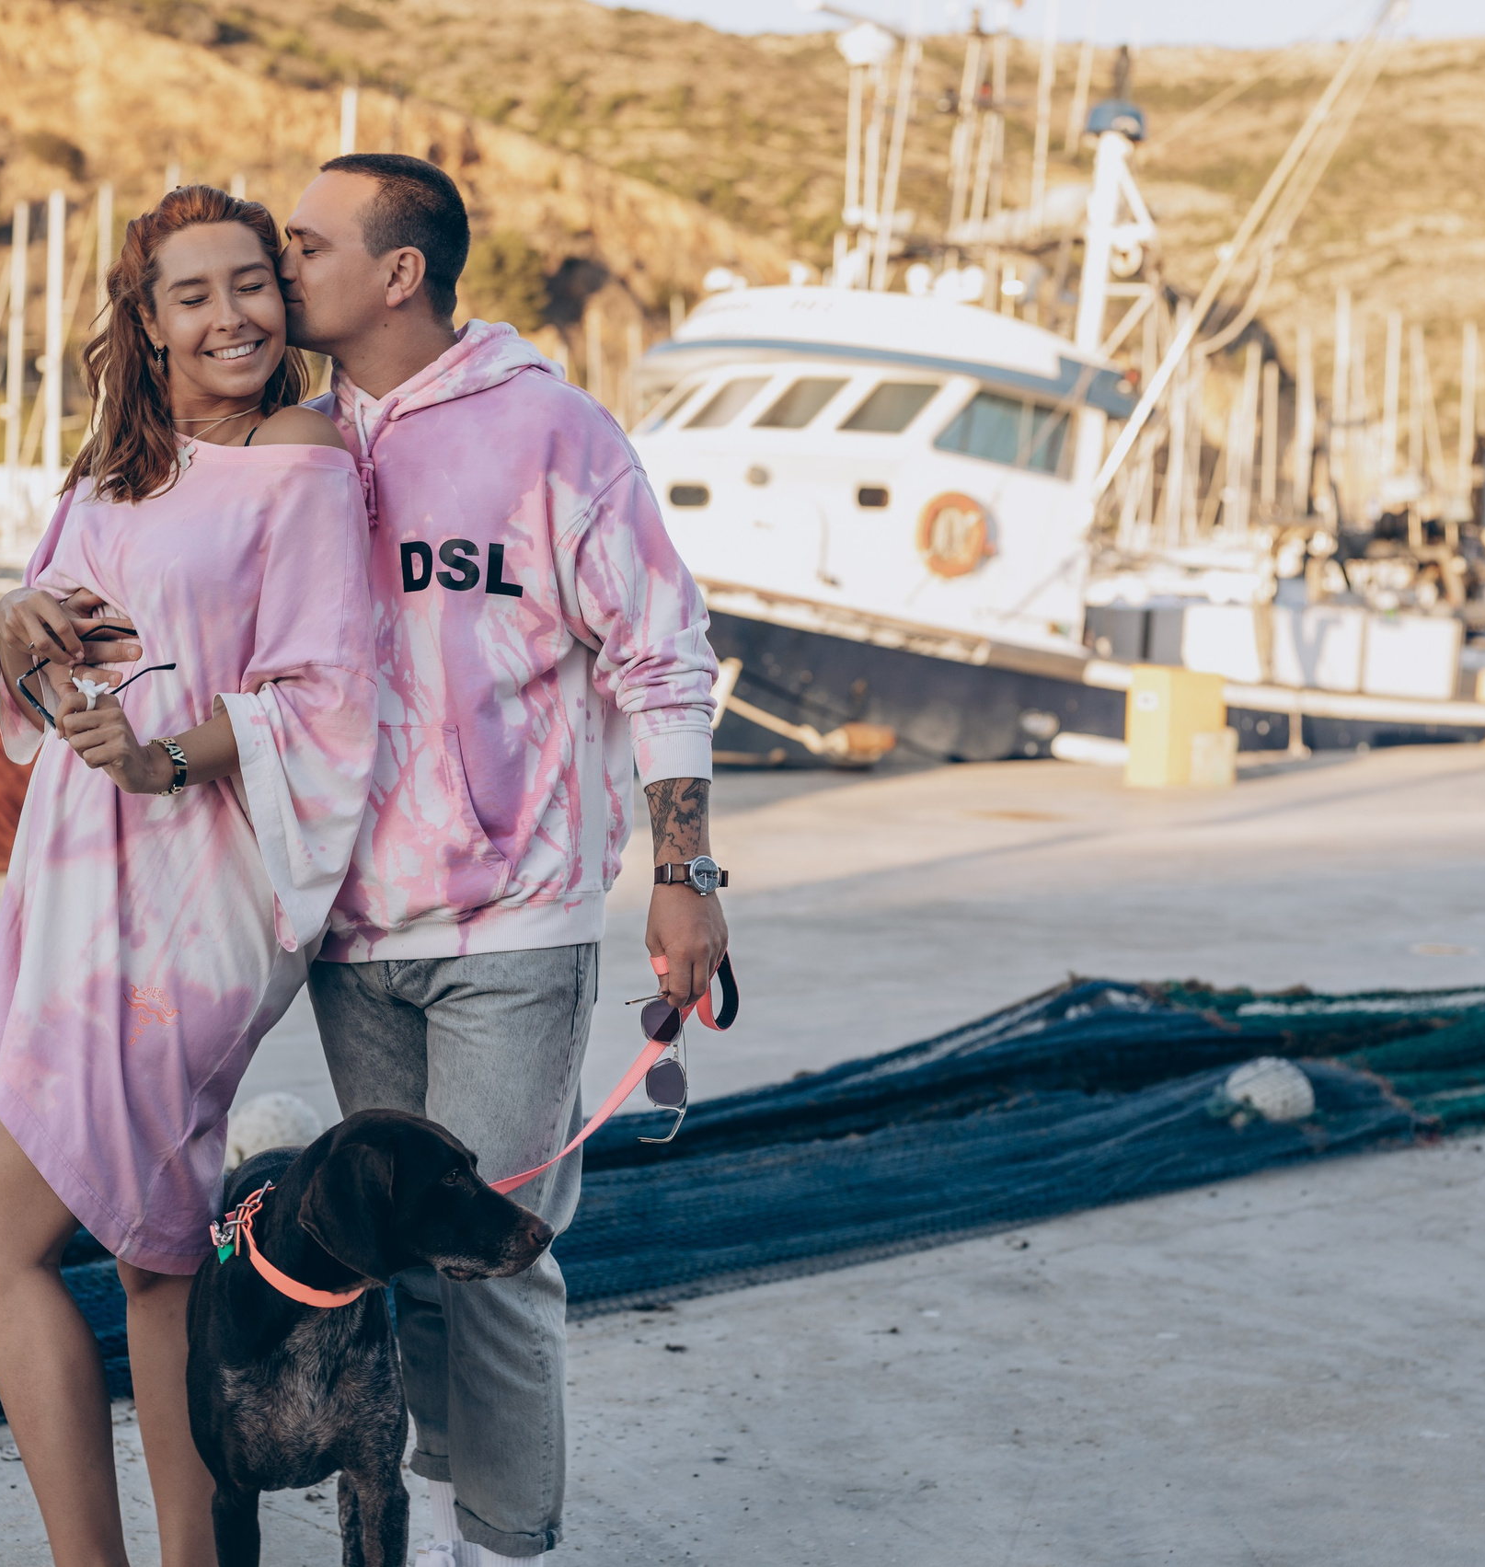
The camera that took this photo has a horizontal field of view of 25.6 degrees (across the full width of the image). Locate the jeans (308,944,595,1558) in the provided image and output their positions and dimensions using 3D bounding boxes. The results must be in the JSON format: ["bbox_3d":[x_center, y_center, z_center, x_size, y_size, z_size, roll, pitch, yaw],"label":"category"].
[{"bbox_3d":[-0.334,0.510,3.910,0.410,0.790,0.310,4,5,33],"label":"jeans"}]

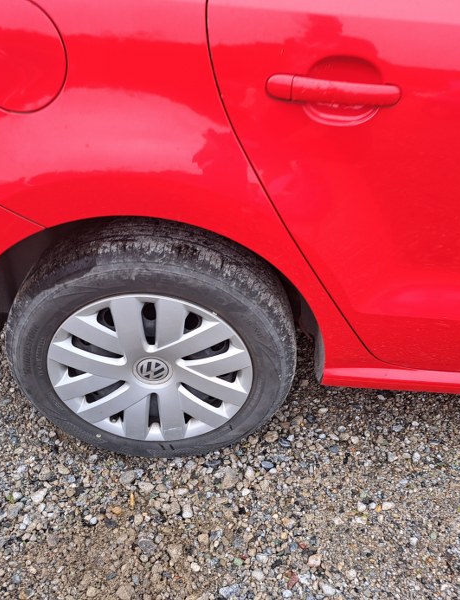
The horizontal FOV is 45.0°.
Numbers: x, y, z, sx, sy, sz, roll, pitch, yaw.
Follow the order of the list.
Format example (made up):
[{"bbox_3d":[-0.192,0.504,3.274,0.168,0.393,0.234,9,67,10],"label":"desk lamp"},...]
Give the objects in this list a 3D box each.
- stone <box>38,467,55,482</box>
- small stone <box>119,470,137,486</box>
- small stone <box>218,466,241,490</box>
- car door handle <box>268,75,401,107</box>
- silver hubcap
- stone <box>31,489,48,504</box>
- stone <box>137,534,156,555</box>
[{"bbox_3d":[-0.404,0.383,1.224,0.031,0.023,0.030,-6,39,-14],"label":"stone"},{"bbox_3d":[-0.227,0.394,1.229,0.035,0.023,0.030,-23,46,-32],"label":"small stone"},{"bbox_3d":[0.000,0.400,1.246,0.037,0.028,0.058,20,40,18],"label":"small stone"},{"bbox_3d":[0.137,-0.281,0.744,0.175,0.031,0.038,3,39,-1],"label":"car door handle"},{"bbox_3d":[-0.153,0.143,1.109,0.400,0.400,0.050,2,37,-3],"label":"silver hubcap"},{"bbox_3d":[-0.405,0.421,1.192,0.033,0.018,0.024,-30,50,-35],"label":"stone"},{"bbox_3d":[-0.167,0.494,1.121,0.037,0.020,0.021,30,46,29],"label":"stone"}]

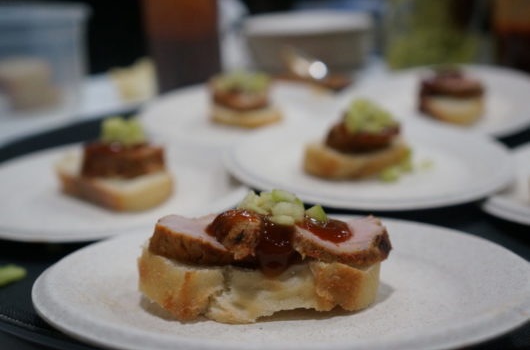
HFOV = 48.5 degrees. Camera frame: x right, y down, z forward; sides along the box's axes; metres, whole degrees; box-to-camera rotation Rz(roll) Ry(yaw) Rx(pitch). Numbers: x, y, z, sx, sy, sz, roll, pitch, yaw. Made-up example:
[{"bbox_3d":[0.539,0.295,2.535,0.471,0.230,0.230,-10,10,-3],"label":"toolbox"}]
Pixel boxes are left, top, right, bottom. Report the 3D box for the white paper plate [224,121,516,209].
[{"bbox_3d":[0.053,-0.008,0.327,0.163,0.015,0.163,0,21,0],"label":"white paper plate"}]

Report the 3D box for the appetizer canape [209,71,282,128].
[{"bbox_3d":[-0.015,-0.062,0.462,0.052,0.038,0.041,7,23,16],"label":"appetizer canape"}]

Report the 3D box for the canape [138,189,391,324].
[{"bbox_3d":[0.000,0.022,0.192,0.077,0.037,0.042,-1,8,-4],"label":"canape"}]

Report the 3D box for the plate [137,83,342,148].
[{"bbox_3d":[-0.017,-0.046,0.466,0.163,0.015,0.163,0,22,0],"label":"plate"}]

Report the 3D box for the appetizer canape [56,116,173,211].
[{"bbox_3d":[-0.077,-0.009,0.303,0.051,0.037,0.039,12,24,29],"label":"appetizer canape"}]

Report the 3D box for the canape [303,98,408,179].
[{"bbox_3d":[0.049,-0.022,0.321,0.052,0.037,0.041,-3,21,-7],"label":"canape"}]

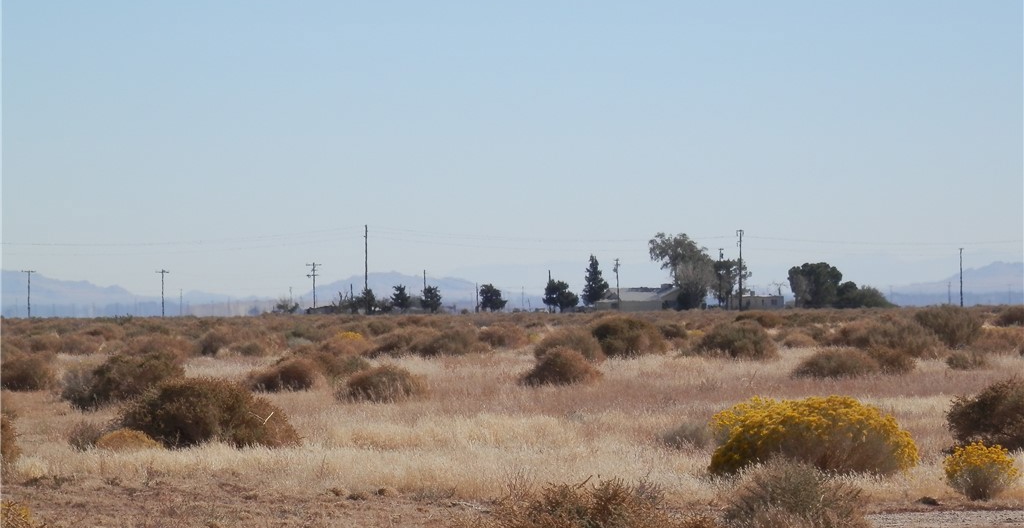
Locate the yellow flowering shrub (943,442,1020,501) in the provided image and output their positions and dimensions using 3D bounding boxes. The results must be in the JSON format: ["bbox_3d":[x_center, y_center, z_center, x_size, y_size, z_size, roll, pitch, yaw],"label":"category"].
[{"bbox_3d":[3.886,1.718,45.300,0.646,0.480,0.613,-1,0,0],"label":"yellow flowering shrub"}]

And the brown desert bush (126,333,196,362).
[{"bbox_3d":[-11.016,2.640,172.000,2.200,0.974,1.870,-1,0,0],"label":"brown desert bush"}]

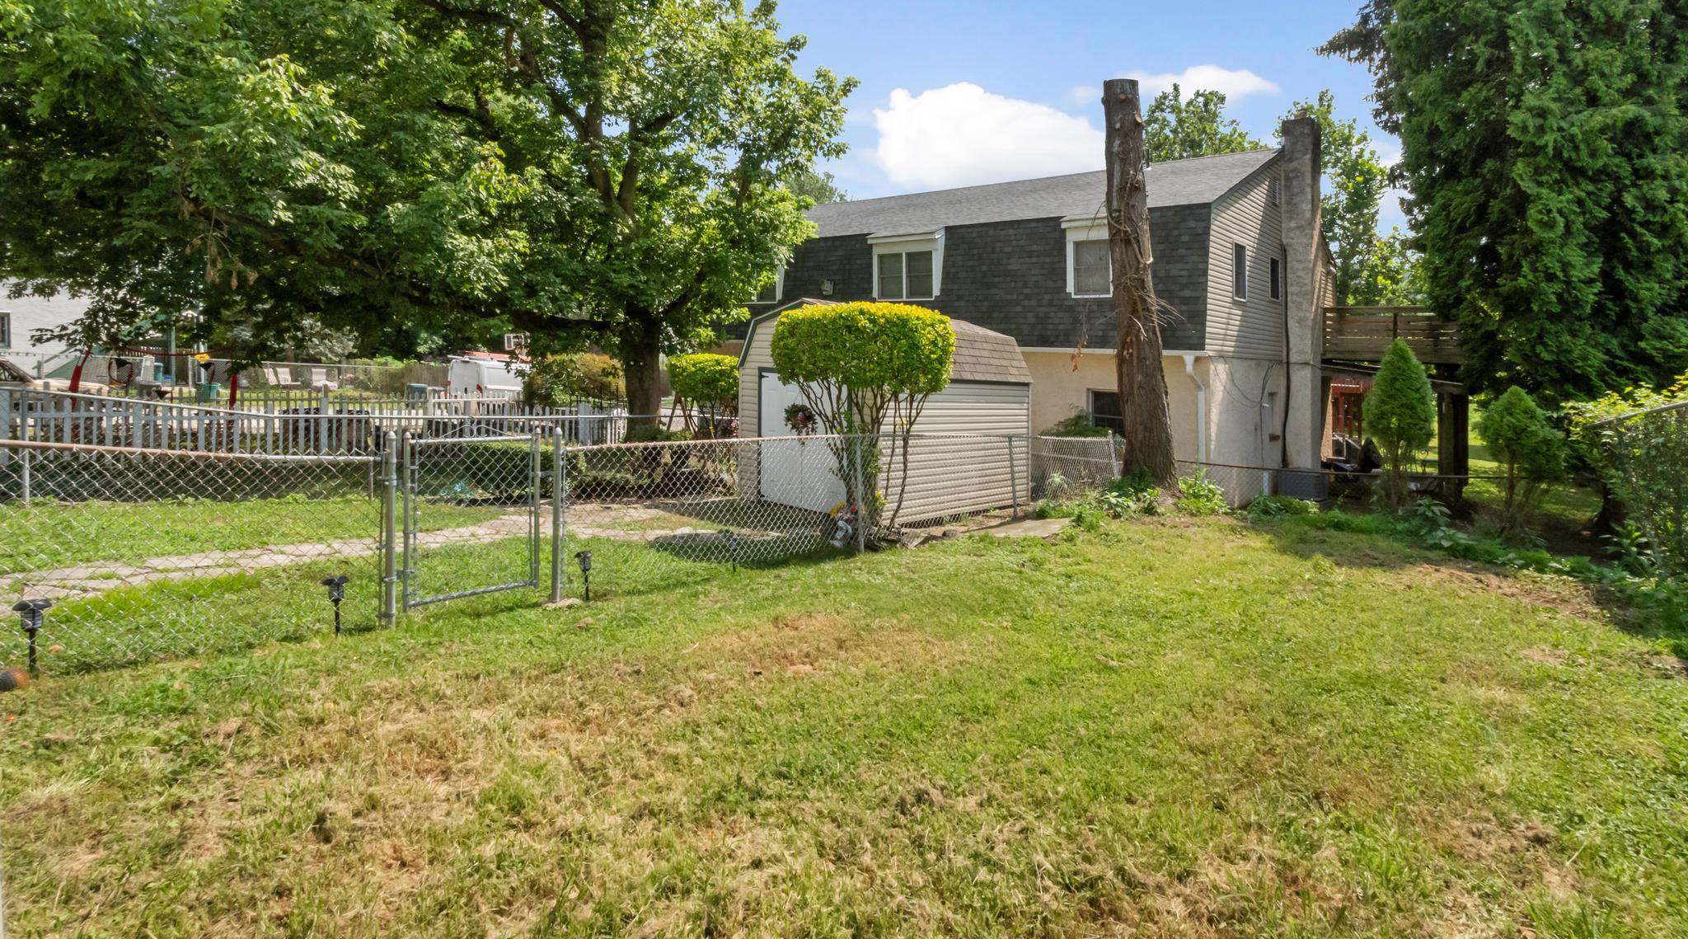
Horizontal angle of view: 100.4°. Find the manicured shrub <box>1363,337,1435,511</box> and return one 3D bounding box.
[{"bbox_3d":[7.880,-0.620,10.000,0.850,2.400,0.850,4,6,38],"label":"manicured shrub"}]

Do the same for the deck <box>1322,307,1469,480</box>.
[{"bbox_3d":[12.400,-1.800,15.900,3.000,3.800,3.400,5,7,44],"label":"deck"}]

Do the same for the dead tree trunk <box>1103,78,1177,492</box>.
[{"bbox_3d":[4.800,-2.800,11.300,1.000,6.500,0.850,3,5,23],"label":"dead tree trunk"}]

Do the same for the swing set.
[{"bbox_3d":[-13.300,-1.500,13.600,2.500,1.850,1.600,-3,6,-37],"label":"swing set"}]

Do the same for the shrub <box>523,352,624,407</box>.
[{"bbox_3d":[-7.500,-2.400,19.500,2.600,1.900,2.300,-1,5,-21],"label":"shrub"}]

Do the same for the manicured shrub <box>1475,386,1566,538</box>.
[{"bbox_3d":[8.250,-0.100,8.600,0.820,1.800,0.820,5,7,44],"label":"manicured shrub"}]

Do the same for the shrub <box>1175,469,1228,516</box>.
[{"bbox_3d":[5.460,0.340,10.700,0.730,0.700,0.680,3,5,27],"label":"shrub"}]

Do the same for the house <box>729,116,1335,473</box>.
[{"bbox_3d":[4.700,-3.750,20.200,13.800,8.300,9.300,5,7,44],"label":"house"}]

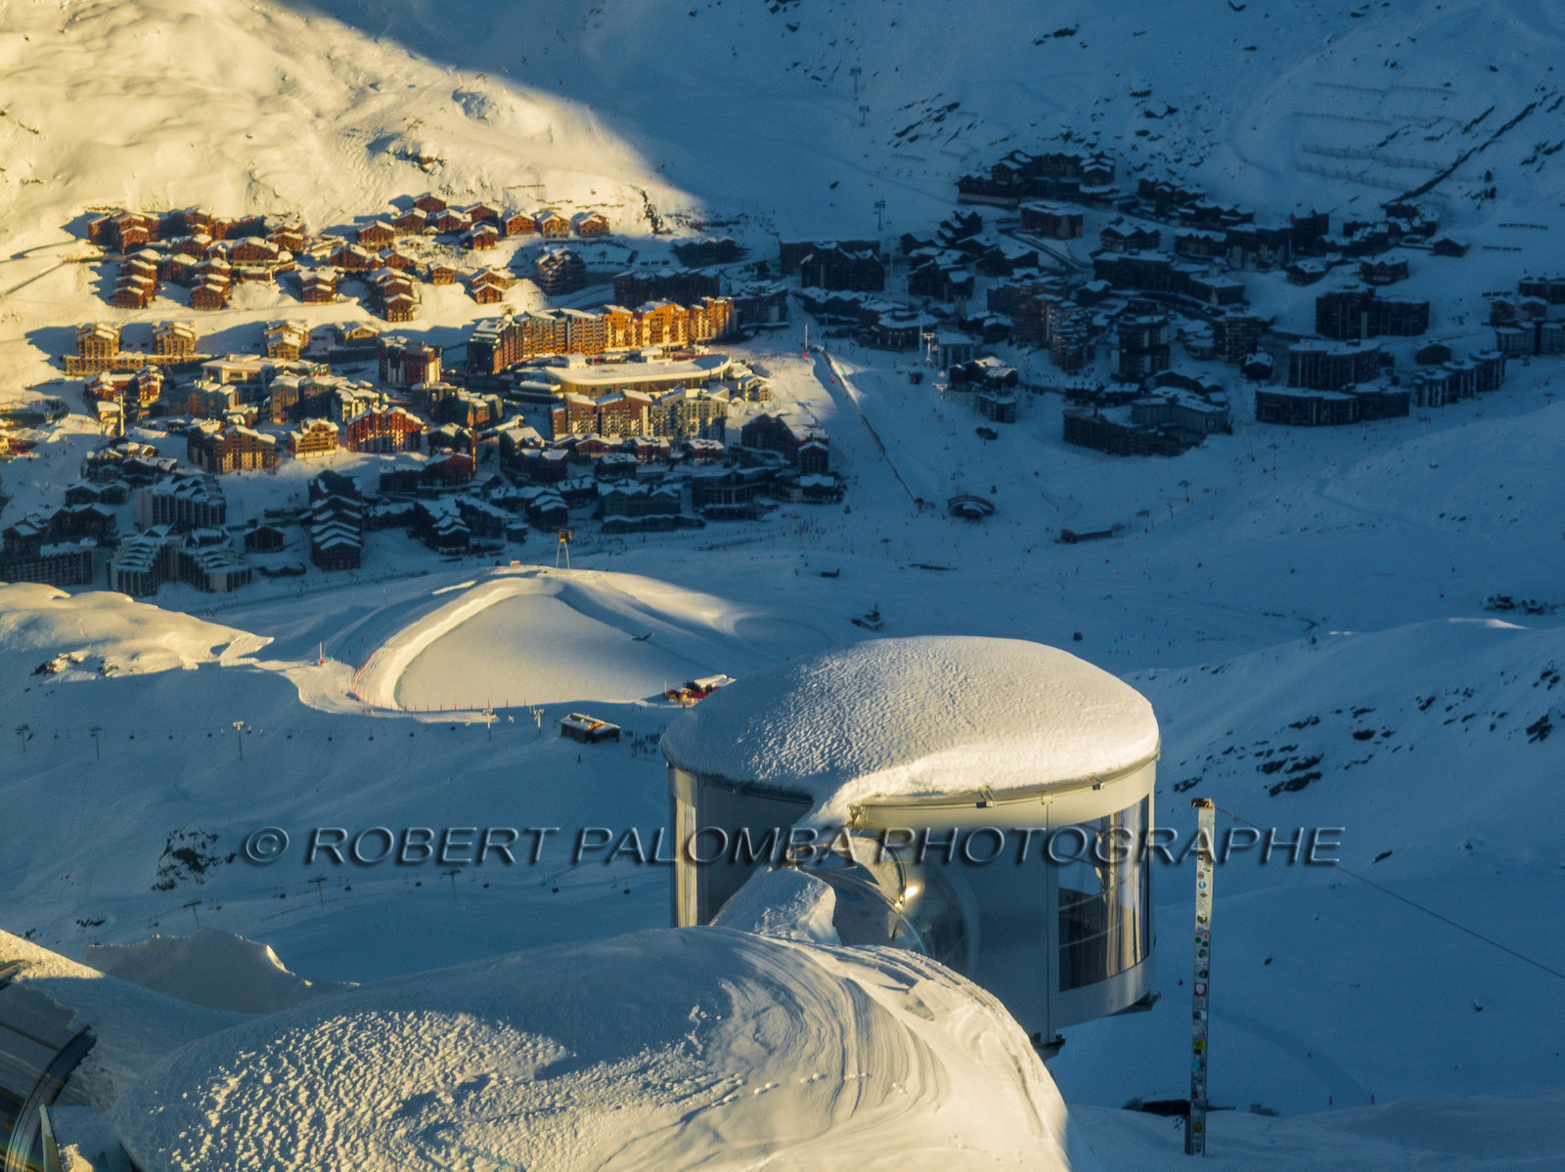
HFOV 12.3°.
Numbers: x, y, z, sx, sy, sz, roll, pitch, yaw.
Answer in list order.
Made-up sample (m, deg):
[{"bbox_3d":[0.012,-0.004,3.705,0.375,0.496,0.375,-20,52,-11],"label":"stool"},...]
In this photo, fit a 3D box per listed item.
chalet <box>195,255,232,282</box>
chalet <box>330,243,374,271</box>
[{"bbox_3d":[-310.471,-172.965,3969.120,15.500,13.000,15.000,5,15,19],"label":"chalet"},{"bbox_3d":[-261.130,-200.790,4408.770,20.800,15.700,15.200,-3,14,-12],"label":"chalet"}]

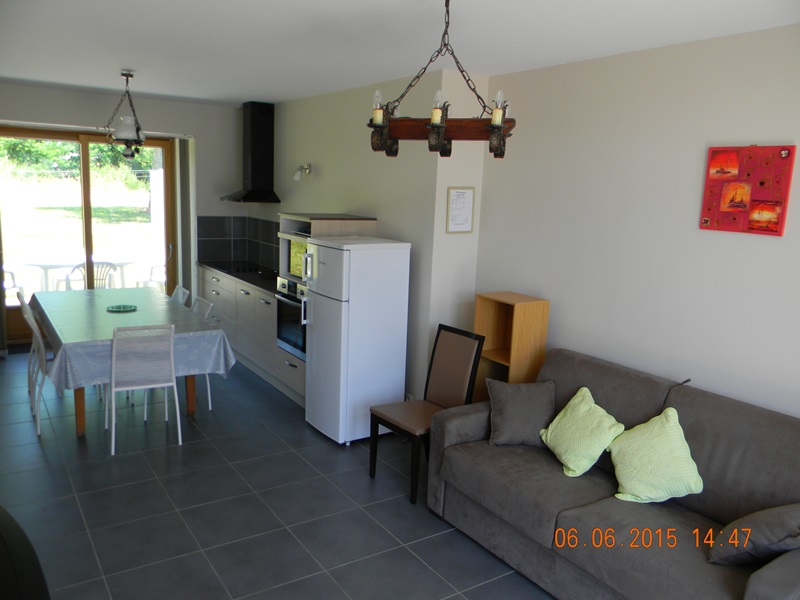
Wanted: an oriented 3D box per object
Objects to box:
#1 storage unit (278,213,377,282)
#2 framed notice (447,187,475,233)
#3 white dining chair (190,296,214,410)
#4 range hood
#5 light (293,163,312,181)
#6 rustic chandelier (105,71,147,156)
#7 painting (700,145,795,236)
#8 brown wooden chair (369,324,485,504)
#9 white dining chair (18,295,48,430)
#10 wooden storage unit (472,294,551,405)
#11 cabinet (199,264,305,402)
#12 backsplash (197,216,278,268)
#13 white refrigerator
[{"bbox_3d":[-0.585,-0.408,5.193,0.588,0.521,0.574,-5,12,-33],"label":"storage unit"},{"bbox_3d":[0.436,-0.625,4.548,0.240,0.319,0.020,-5,12,-33],"label":"framed notice"},{"bbox_3d":[-1.793,0.436,5.114,0.560,0.850,0.450,-4,12,-33],"label":"white dining chair"},{"bbox_3d":[-1.552,-1.515,6.661,0.445,0.999,0.607,-5,12,-33],"label":"range hood"},{"bbox_3d":[-0.955,-1.224,6.179,0.175,0.175,0.100,-4,12,-33],"label":"light"},{"bbox_3d":[-2.117,-1.419,4.983,0.320,0.643,0.320,-5,12,-33],"label":"rustic chandelier"},{"bbox_3d":[1.672,-0.530,3.135,0.022,0.405,0.400,-4,12,-33],"label":"painting"},{"bbox_3d":[0.151,0.672,3.977,0.525,0.945,0.455,-5,13,-37],"label":"brown wooden chair"},{"bbox_3d":[-2.427,0.477,4.737,0.570,0.850,0.460,-4,12,-33],"label":"white dining chair"},{"bbox_3d":[0.706,0.542,4.296,0.301,1.131,0.369,-5,12,-33],"label":"wooden storage unit"},{"bbox_3d":[-1.242,0.236,6.270,0.588,0.876,2.818,-5,12,-33],"label":"cabinet"},{"bbox_3d":[-1.789,-0.626,7.123,0.605,0.515,0.920,-4,12,-33],"label":"backsplash"},{"bbox_3d":[-0.334,0.275,4.750,0.568,1.412,0.541,-5,12,-34],"label":"white refrigerator"}]

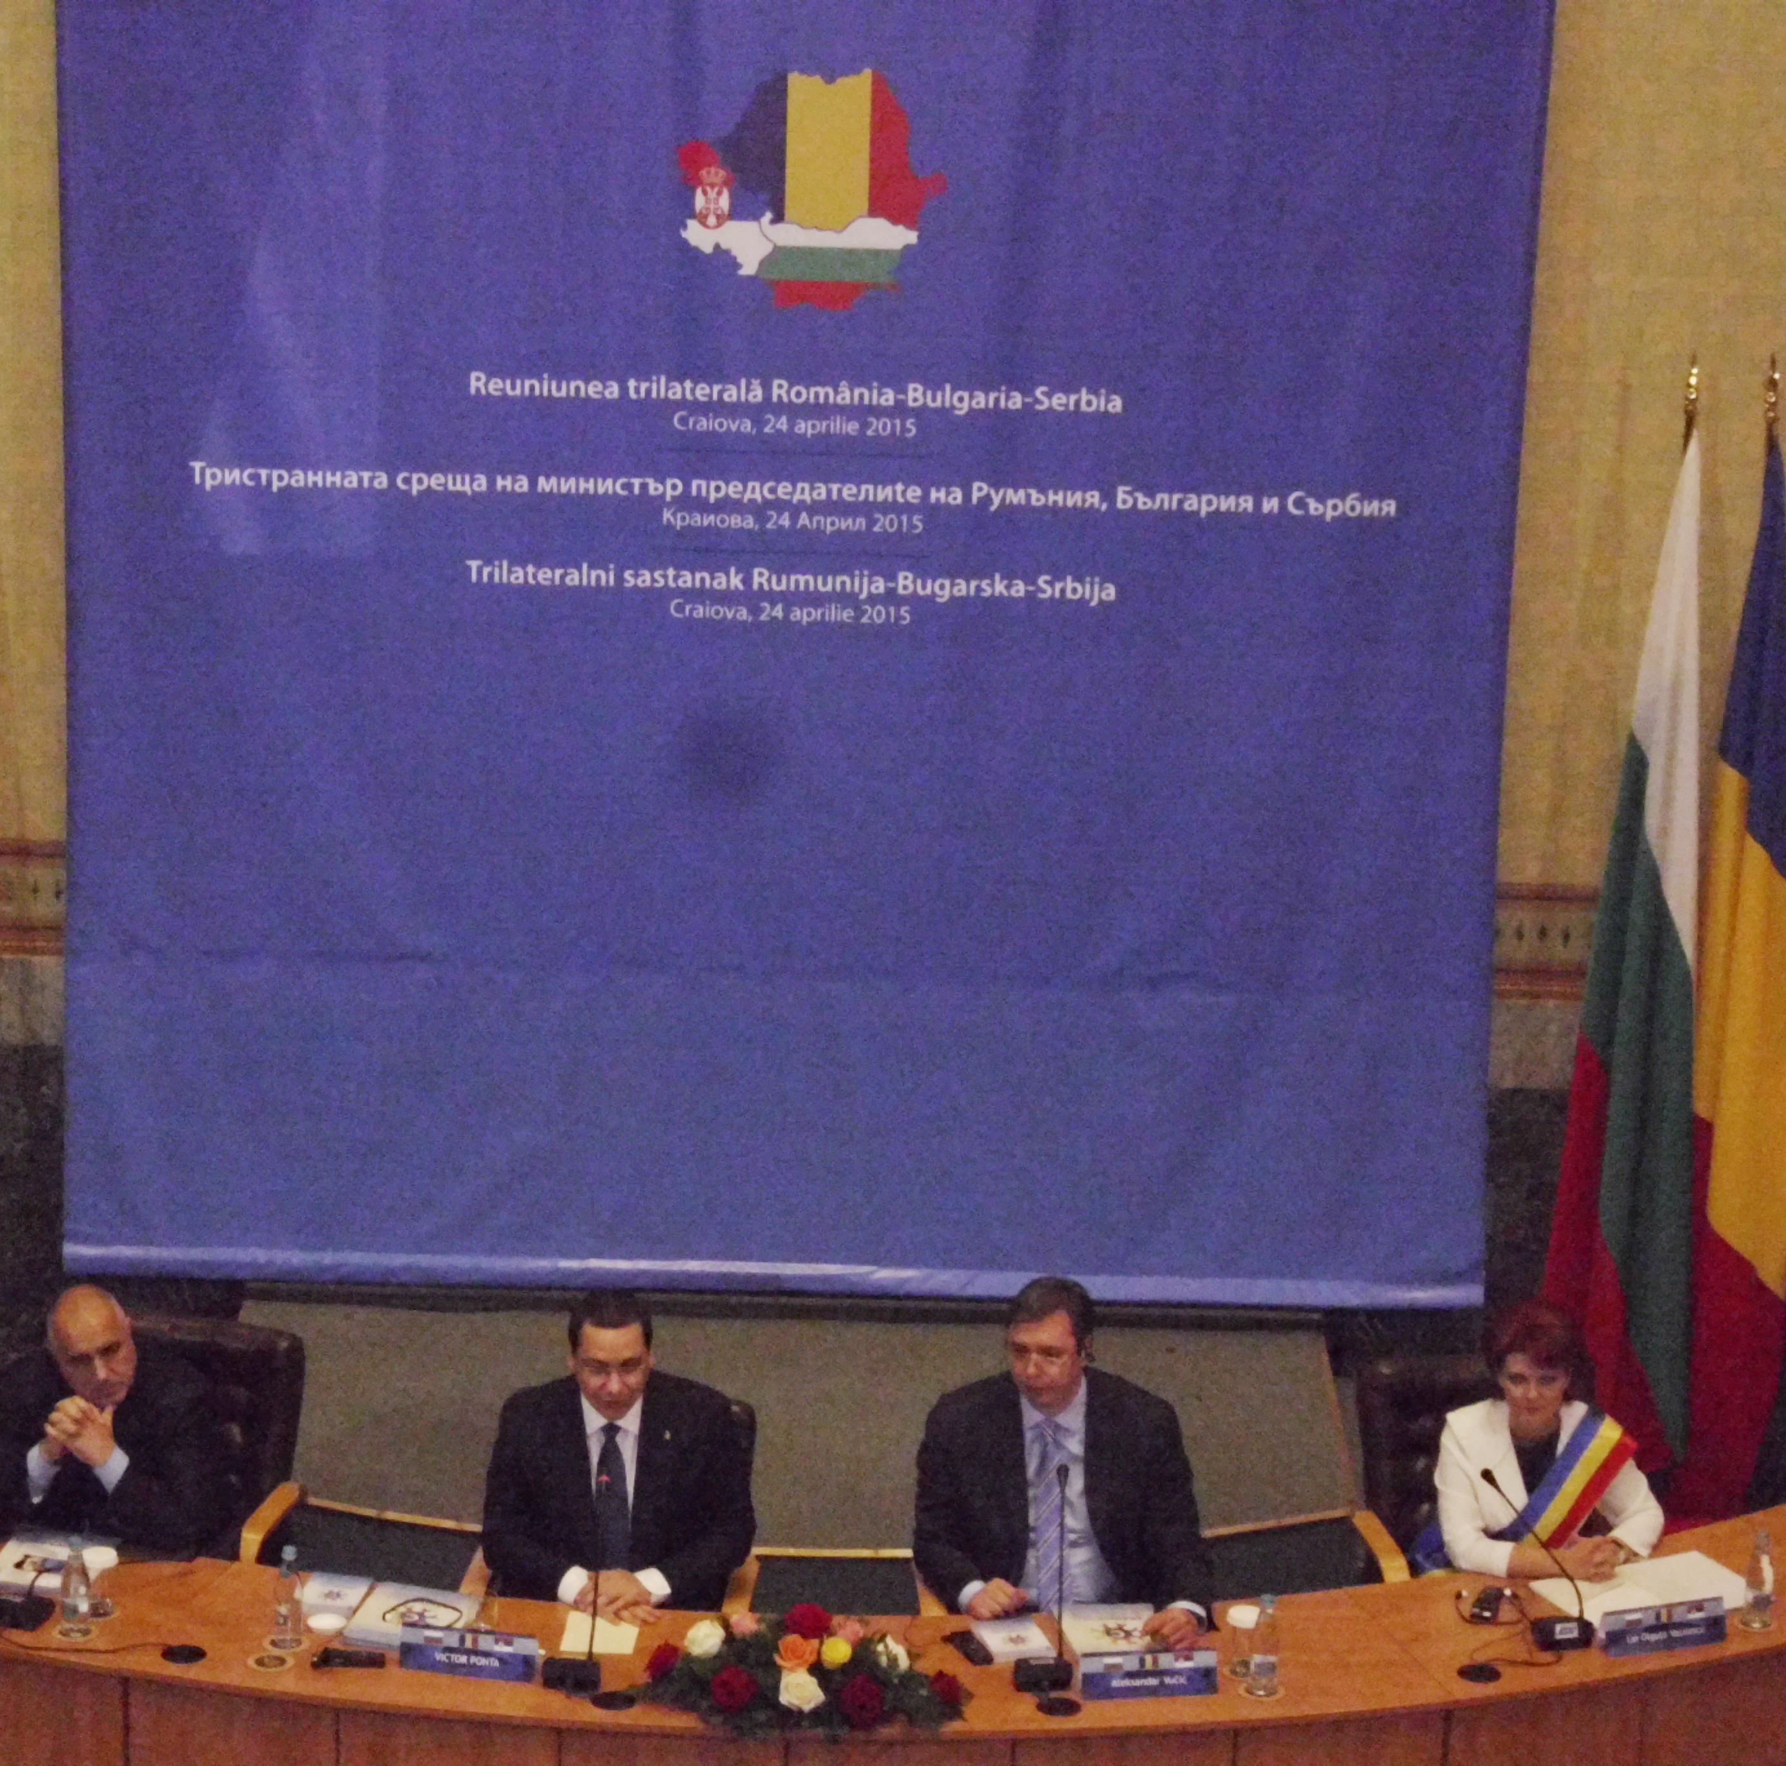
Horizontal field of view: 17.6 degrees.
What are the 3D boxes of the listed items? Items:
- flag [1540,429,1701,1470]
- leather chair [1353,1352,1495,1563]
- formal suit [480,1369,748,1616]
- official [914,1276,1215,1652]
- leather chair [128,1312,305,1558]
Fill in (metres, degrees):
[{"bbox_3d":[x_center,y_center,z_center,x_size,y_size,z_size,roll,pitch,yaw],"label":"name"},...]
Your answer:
[{"bbox_3d":[1.779,0.211,13.827,0.370,2.655,0.270,2,17,0],"label":"flag"},{"bbox_3d":[1.372,1.612,12.737,0.600,0.990,0.650,-4,18,-18],"label":"leather chair"},{"bbox_3d":[-0.583,1.356,12.262,0.570,0.580,0.480,3,17,4],"label":"formal suit"},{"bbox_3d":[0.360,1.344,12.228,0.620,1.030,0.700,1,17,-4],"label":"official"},{"bbox_3d":[-1.676,1.529,12.711,0.600,0.970,0.650,7,17,16],"label":"leather chair"}]

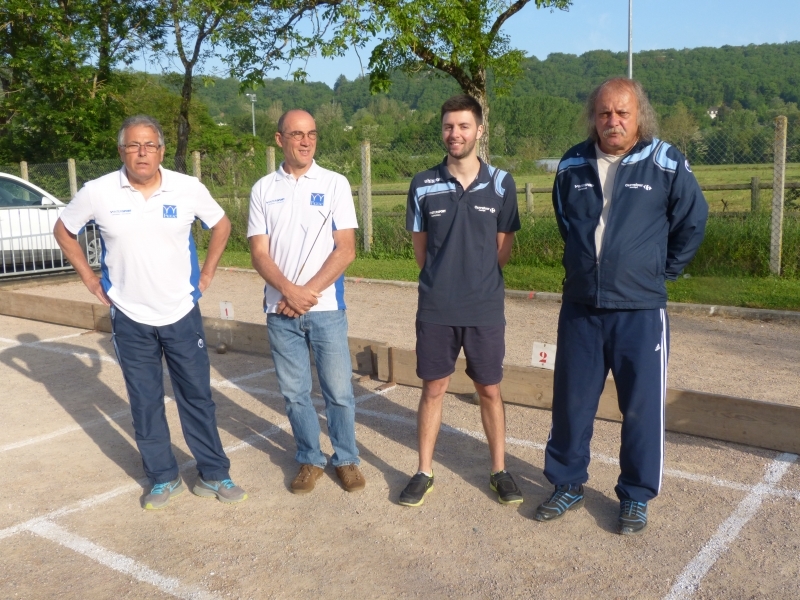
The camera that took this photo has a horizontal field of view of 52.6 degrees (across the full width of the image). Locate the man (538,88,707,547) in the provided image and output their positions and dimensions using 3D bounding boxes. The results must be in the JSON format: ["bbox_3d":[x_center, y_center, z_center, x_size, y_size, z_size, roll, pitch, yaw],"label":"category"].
[{"bbox_3d":[0.903,0.012,3.343,0.640,1.802,0.440,4,10,31],"label":"man"}]

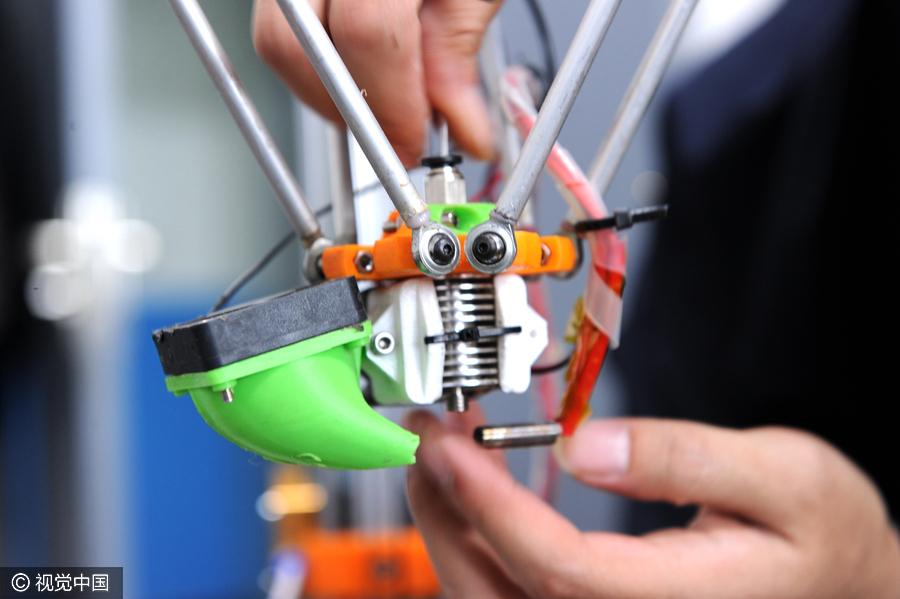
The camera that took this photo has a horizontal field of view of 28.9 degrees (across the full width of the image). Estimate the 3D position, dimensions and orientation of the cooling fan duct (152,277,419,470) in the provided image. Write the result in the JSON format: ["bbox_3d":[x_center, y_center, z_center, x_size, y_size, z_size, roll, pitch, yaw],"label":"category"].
[{"bbox_3d":[-0.036,0.021,0.417,0.057,0.047,0.041,-9,0,-24],"label":"cooling fan duct"}]

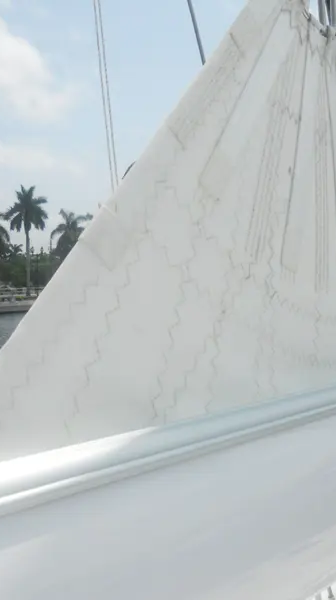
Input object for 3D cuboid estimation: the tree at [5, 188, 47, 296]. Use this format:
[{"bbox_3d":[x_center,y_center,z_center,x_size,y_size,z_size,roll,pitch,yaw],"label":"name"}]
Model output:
[{"bbox_3d":[-22.903,-9.614,101.000,7.000,18.000,7.000,-1,2,0],"label":"tree"}]

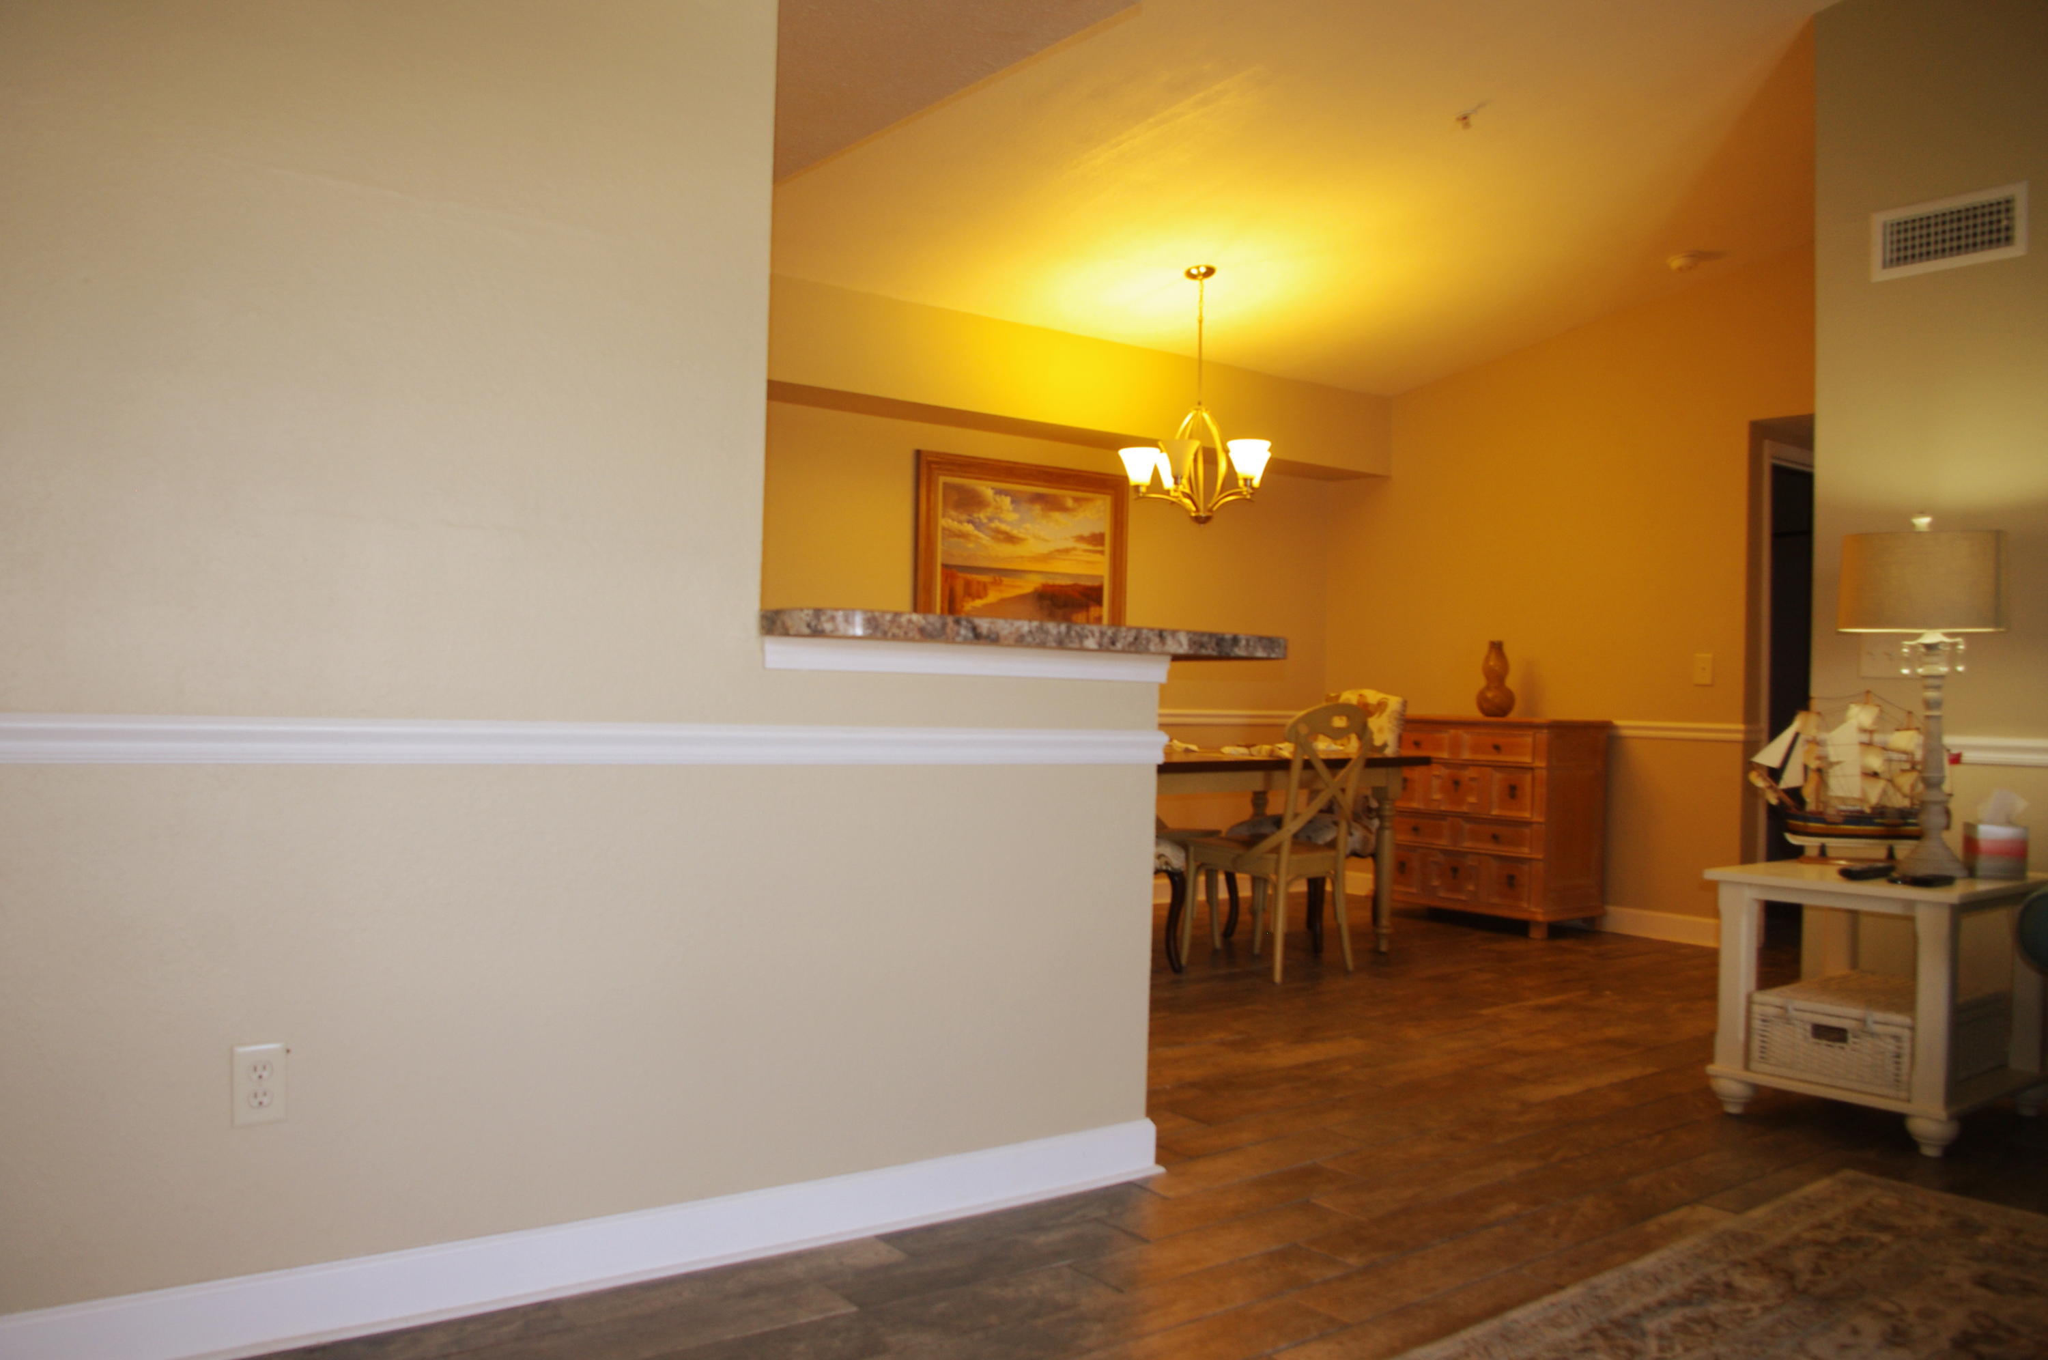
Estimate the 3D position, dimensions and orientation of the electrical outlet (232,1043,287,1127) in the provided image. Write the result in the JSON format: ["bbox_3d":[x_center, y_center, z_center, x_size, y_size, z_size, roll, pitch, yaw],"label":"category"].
[{"bbox_3d":[-1.064,0.565,2.136,0.071,0.115,0.010,2,0,-35],"label":"electrical outlet"}]

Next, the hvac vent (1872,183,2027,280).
[{"bbox_3d":[2.405,-1.167,4.003,0.020,0.193,0.405,2,0,-35],"label":"hvac vent"}]

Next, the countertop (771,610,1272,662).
[{"bbox_3d":[-0.020,-0.079,2.994,1.200,0.043,0.620,2,0,-35],"label":"countertop"}]

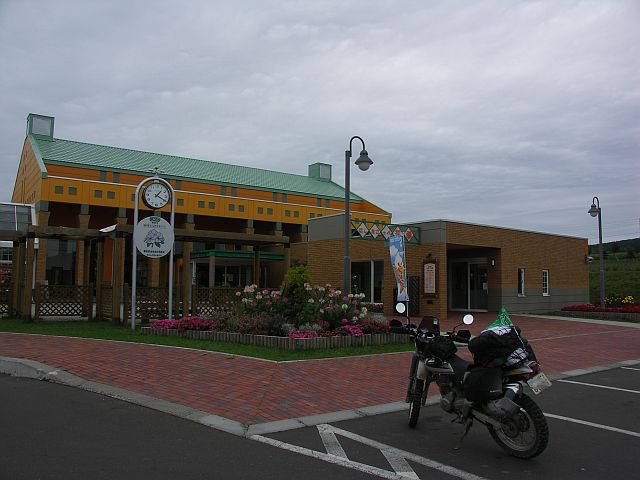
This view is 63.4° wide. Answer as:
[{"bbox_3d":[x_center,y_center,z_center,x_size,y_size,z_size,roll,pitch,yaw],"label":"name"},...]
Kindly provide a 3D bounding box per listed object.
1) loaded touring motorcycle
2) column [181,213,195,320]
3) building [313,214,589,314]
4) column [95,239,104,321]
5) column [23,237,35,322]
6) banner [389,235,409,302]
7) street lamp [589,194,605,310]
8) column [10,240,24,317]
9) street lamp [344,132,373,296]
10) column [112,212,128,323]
[{"bbox_3d":[1.500,1.401,5.378,0.820,1.380,2.030,4,-6,-40],"label":"loaded touring motorcycle"},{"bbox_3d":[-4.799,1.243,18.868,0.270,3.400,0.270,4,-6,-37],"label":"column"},{"bbox_3d":[6.306,1.612,25.870,16.900,4.000,6.200,4,-6,-37],"label":"building"},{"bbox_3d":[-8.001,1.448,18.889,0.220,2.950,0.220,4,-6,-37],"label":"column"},{"bbox_3d":[-10.266,1.361,18.332,0.240,3.000,0.240,4,-6,-37],"label":"column"},{"bbox_3d":[2.096,0.768,13.950,0.140,1.800,0.580,5,-7,-43],"label":"banner"},{"bbox_3d":[13.326,0.714,24.981,0.920,5.600,0.530,3,-5,-25],"label":"street lamp"},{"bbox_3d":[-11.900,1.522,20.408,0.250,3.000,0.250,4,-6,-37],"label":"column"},{"bbox_3d":[1.095,-0.180,14.349,0.920,5.450,0.530,-3,-6,34],"label":"street lamp"},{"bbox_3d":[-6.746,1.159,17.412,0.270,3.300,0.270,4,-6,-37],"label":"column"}]

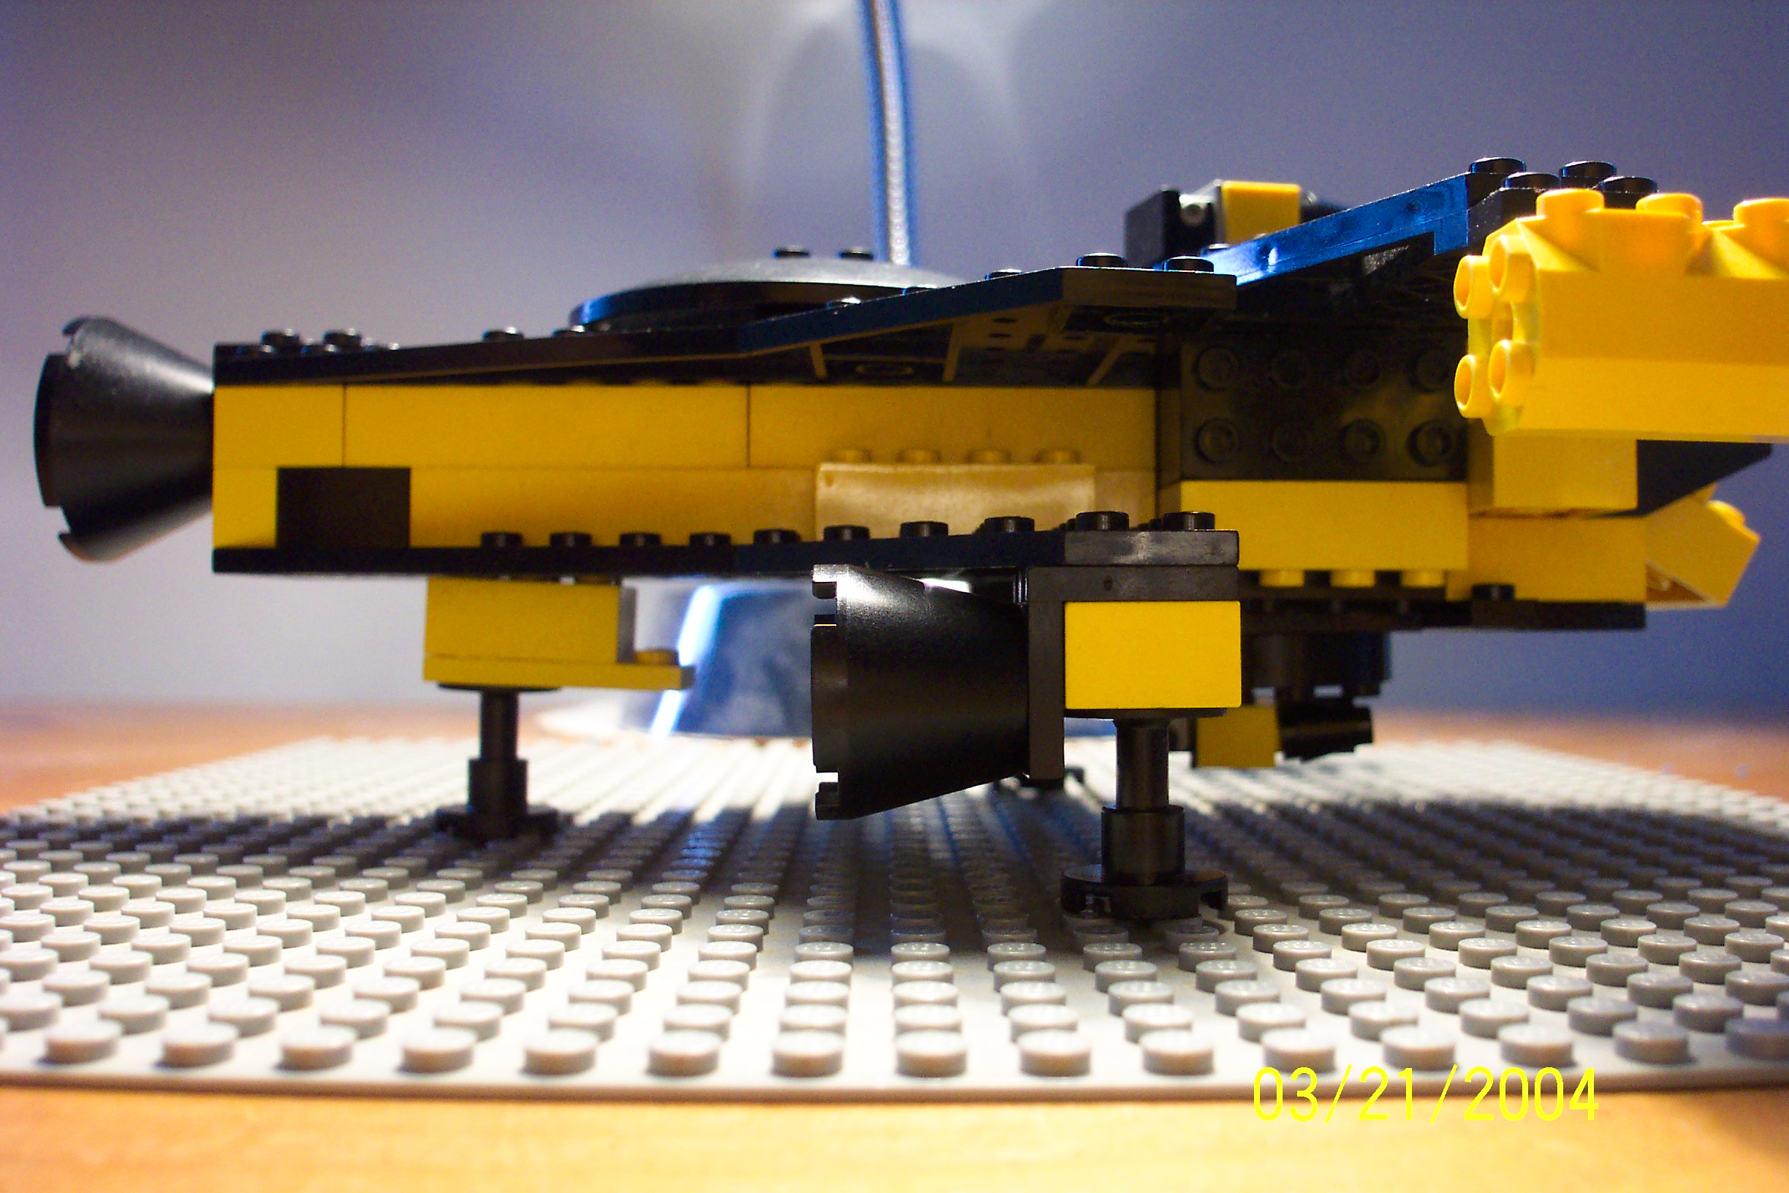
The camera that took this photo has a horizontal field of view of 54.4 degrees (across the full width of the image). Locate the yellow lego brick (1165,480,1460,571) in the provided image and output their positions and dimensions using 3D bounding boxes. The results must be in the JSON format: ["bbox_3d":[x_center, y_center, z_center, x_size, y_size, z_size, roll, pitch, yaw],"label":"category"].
[{"bbox_3d":[0.047,-0.008,0.198,0.032,0.010,0.016,0,-1,-1],"label":"yellow lego brick"}]

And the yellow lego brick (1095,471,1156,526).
[{"bbox_3d":[0.027,-0.010,0.210,0.008,0.010,0.008,0,-1,-1],"label":"yellow lego brick"}]

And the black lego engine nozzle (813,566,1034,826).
[{"bbox_3d":[0.003,0.009,0.166,0.019,0.024,0.024,0,-1,-1],"label":"black lego engine nozzle"}]

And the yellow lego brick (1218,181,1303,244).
[{"bbox_3d":[0.043,-0.045,0.213,0.010,0.009,0.009,0,-1,-13],"label":"yellow lego brick"}]

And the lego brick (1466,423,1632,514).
[{"bbox_3d":[0.071,-0.014,0.190,0.016,0.010,0.013,0,-1,-1],"label":"lego brick"}]

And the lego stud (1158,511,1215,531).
[{"bbox_3d":[0.027,-0.007,0.161,0.005,0.002,0.005,0,-1,-1],"label":"lego stud"}]

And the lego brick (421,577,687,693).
[{"bbox_3d":[-0.042,0.004,0.224,0.032,0.013,0.016,3,0,-2],"label":"lego brick"}]

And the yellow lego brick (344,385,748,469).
[{"bbox_3d":[-0.041,-0.020,0.210,0.048,0.010,0.010,0,-1,-1],"label":"yellow lego brick"}]

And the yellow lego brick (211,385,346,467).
[{"bbox_3d":[-0.073,-0.020,0.209,0.016,0.010,0.010,0,-1,-1],"label":"yellow lego brick"}]

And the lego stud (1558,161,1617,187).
[{"bbox_3d":[0.059,-0.035,0.146,0.005,0.002,0.005,0,-1,-1],"label":"lego stud"}]

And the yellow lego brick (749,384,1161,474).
[{"bbox_3d":[0.007,-0.020,0.209,0.048,0.010,0.008,0,-1,-1],"label":"yellow lego brick"}]

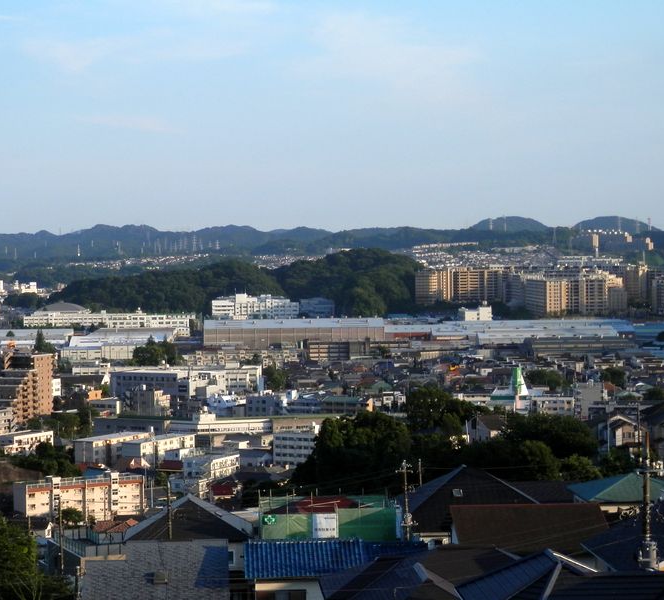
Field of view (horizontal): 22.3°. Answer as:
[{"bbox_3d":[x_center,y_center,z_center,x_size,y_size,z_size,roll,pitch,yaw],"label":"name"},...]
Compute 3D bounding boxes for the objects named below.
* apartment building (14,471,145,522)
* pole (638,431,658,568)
[{"bbox_3d":[-62.661,49.599,419.080,31.000,12.000,8.500,-1,2,-31],"label":"apartment building"},{"bbox_3d":[12.223,10.827,65.308,1.000,11.500,0.800,0,2,-15],"label":"pole"}]

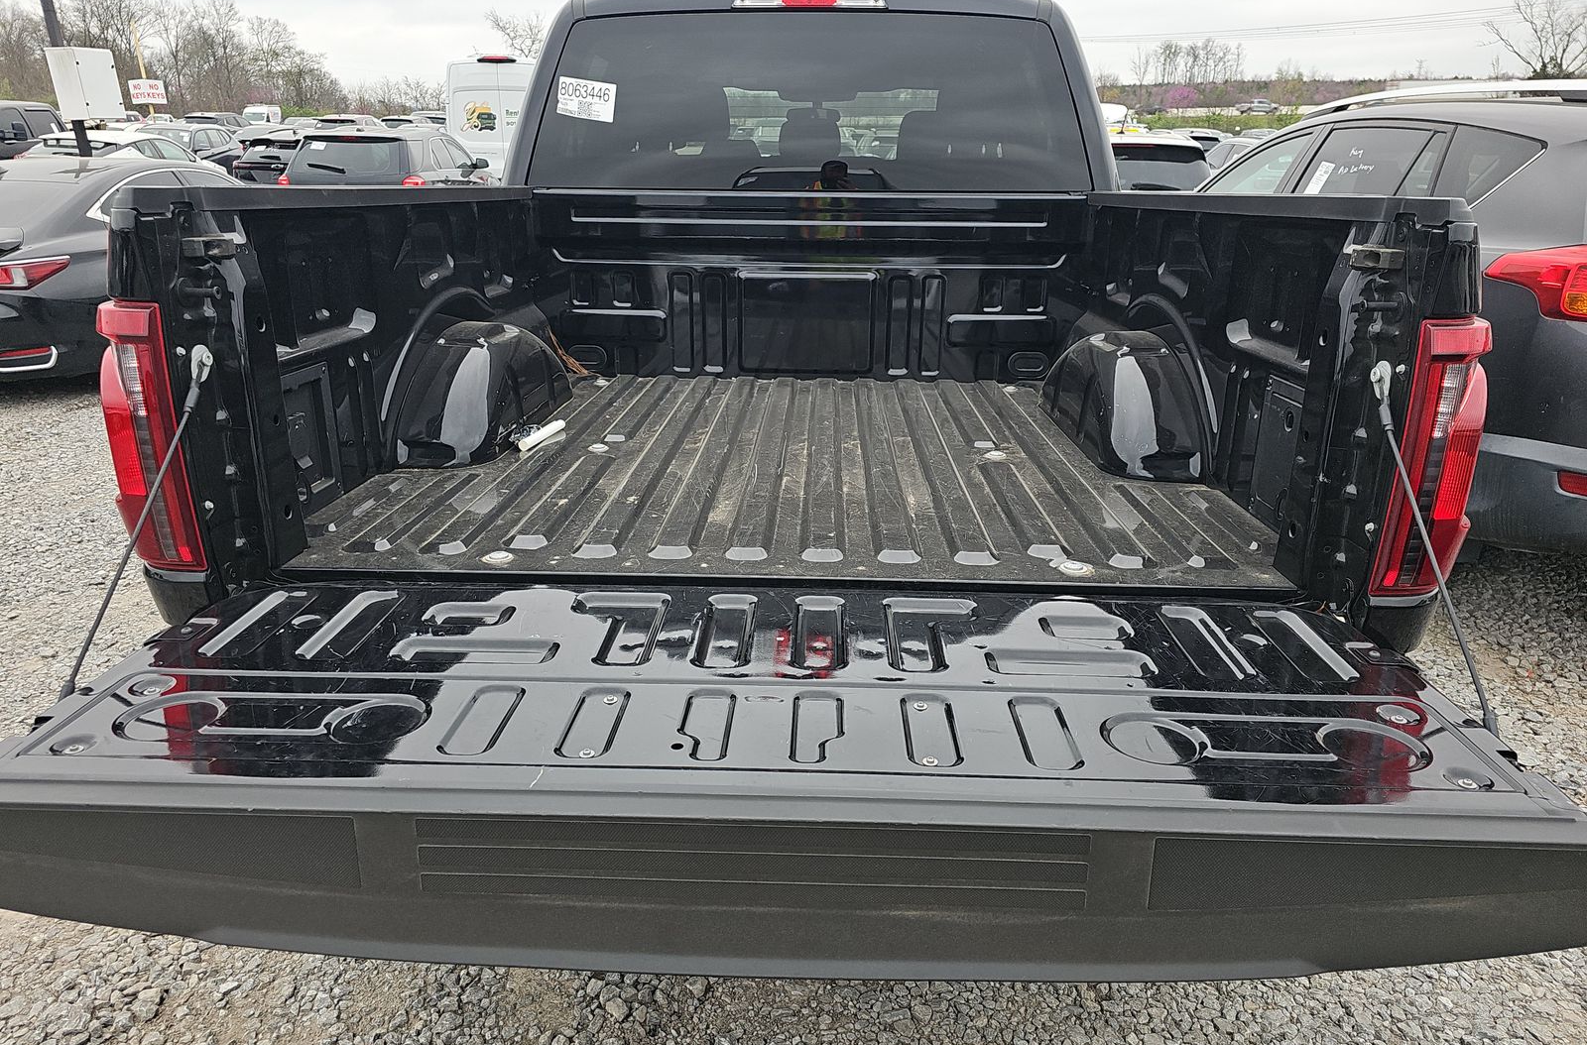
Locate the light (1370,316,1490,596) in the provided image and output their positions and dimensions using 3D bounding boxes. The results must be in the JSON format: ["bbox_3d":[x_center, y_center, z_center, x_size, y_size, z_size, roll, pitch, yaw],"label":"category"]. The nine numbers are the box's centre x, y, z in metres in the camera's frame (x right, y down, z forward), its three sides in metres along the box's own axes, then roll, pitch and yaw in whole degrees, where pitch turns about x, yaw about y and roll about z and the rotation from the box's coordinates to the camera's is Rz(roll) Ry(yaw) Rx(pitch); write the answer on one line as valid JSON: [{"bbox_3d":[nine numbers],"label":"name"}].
[{"bbox_3d":[0.891,-0.102,1.506,0.135,0.395,0.160,1,18,2],"label":"light"}]

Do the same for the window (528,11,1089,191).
[{"bbox_3d":[0.046,-1.251,3.149,1.690,0.530,0.080,1,6,2],"label":"window"}]

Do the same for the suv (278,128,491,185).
[{"bbox_3d":[-5.780,-5.039,15.903,1.860,1.700,4.750,0,21,-2],"label":"suv"}]

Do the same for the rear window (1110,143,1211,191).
[{"bbox_3d":[2.786,-2.897,8.600,1.220,0.450,0.100,1,-4,2],"label":"rear window"}]

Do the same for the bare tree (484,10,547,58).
[{"bbox_3d":[-16.777,-27.745,65.043,5.000,7.000,5.000,1,21,2],"label":"bare tree"}]

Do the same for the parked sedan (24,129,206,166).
[{"bbox_3d":[-12.842,-6.784,20.373,1.810,1.450,4.650,1,21,2],"label":"parked sedan"}]

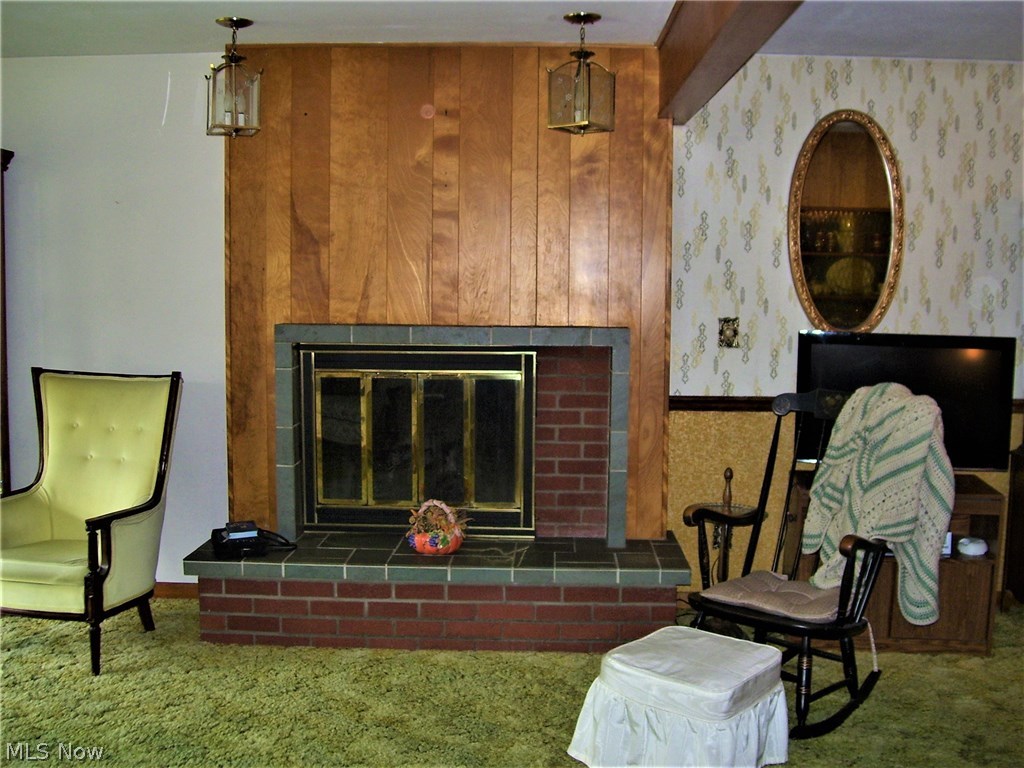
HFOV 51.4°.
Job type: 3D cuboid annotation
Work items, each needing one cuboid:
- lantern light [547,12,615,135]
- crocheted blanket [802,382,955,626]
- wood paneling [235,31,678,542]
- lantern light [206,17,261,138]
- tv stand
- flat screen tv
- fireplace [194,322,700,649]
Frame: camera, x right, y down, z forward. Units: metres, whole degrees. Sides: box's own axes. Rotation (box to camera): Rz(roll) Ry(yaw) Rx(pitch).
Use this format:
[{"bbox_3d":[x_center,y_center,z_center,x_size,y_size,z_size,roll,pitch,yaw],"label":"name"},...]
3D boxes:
[{"bbox_3d":[0.248,-1.093,3.773,0.185,0.421,0.185,4,7,35],"label":"lantern light"},{"bbox_3d":[1.163,0.383,3.380,0.390,0.740,0.310,5,7,40],"label":"crocheted blanket"},{"bbox_3d":[-0.264,-0.372,4.348,1.781,1.972,0.100,1,6,2],"label":"wood paneling"},{"bbox_3d":[-0.995,-1.096,3.811,0.185,0.421,0.185,-2,6,-24],"label":"lantern light"},{"bbox_3d":[1.468,0.685,4.163,0.742,0.610,0.410,1,6,10],"label":"tv stand"},{"bbox_3d":[1.488,0.071,4.054,0.790,0.505,0.090,2,6,13],"label":"flat screen tv"},{"bbox_3d":[-0.276,0.388,4.152,1.866,1.211,0.548,1,6,2],"label":"fireplace"}]

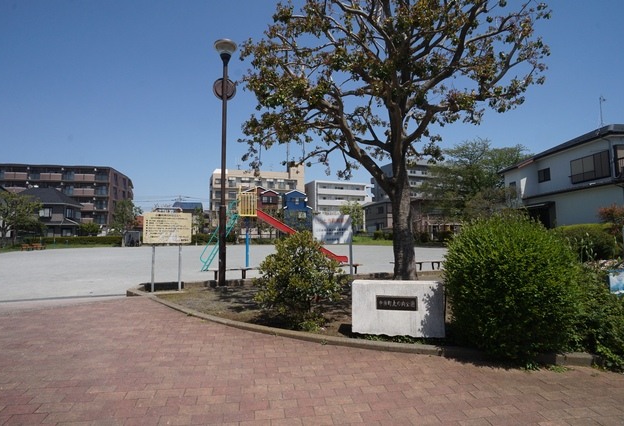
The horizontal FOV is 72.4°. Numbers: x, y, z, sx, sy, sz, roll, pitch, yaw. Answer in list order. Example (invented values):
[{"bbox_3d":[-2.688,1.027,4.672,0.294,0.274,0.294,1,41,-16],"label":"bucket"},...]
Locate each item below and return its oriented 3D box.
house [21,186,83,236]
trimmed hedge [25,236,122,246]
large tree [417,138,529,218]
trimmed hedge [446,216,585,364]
[{"bbox_3d":[-37.600,0.546,60.572,7.900,8.000,7.200,1,-3,-10],"label":"house"},{"bbox_3d":[-30.000,3.551,52.883,12.500,1.100,1.000,1,-3,-10],"label":"trimmed hedge"},{"bbox_3d":[17.200,-2.067,44.197,10.800,11.300,10.300,0,-3,0],"label":"large tree"},{"bbox_3d":[2.040,0.672,4.368,1.320,1.370,1.300,0,-3,0],"label":"trimmed hedge"}]

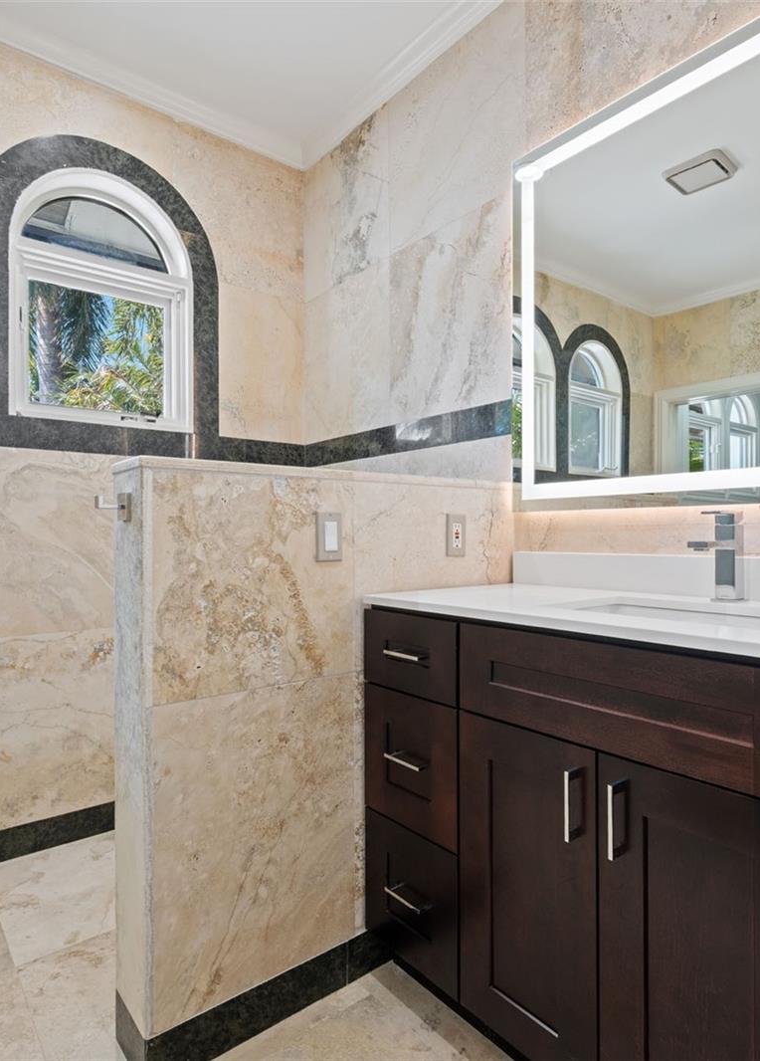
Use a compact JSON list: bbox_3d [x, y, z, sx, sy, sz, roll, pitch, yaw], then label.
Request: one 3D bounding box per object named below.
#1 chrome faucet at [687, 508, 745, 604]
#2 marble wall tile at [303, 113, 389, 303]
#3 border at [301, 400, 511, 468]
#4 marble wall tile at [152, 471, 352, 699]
[{"bbox_3d":[0.688,0.055,1.263,0.175,0.191,0.044,0,0,-39],"label":"chrome faucet"},{"bbox_3d":[-0.141,-1.279,2.490,0.015,0.559,0.592,0,0,-39],"label":"marble wall tile"},{"bbox_3d":[0.036,-0.328,2.272,0.015,0.104,1.140,0,0,-39],"label":"border"},{"bbox_3d":[-0.251,0.108,1.317,0.475,0.453,0.015,0,0,-39],"label":"marble wall tile"}]

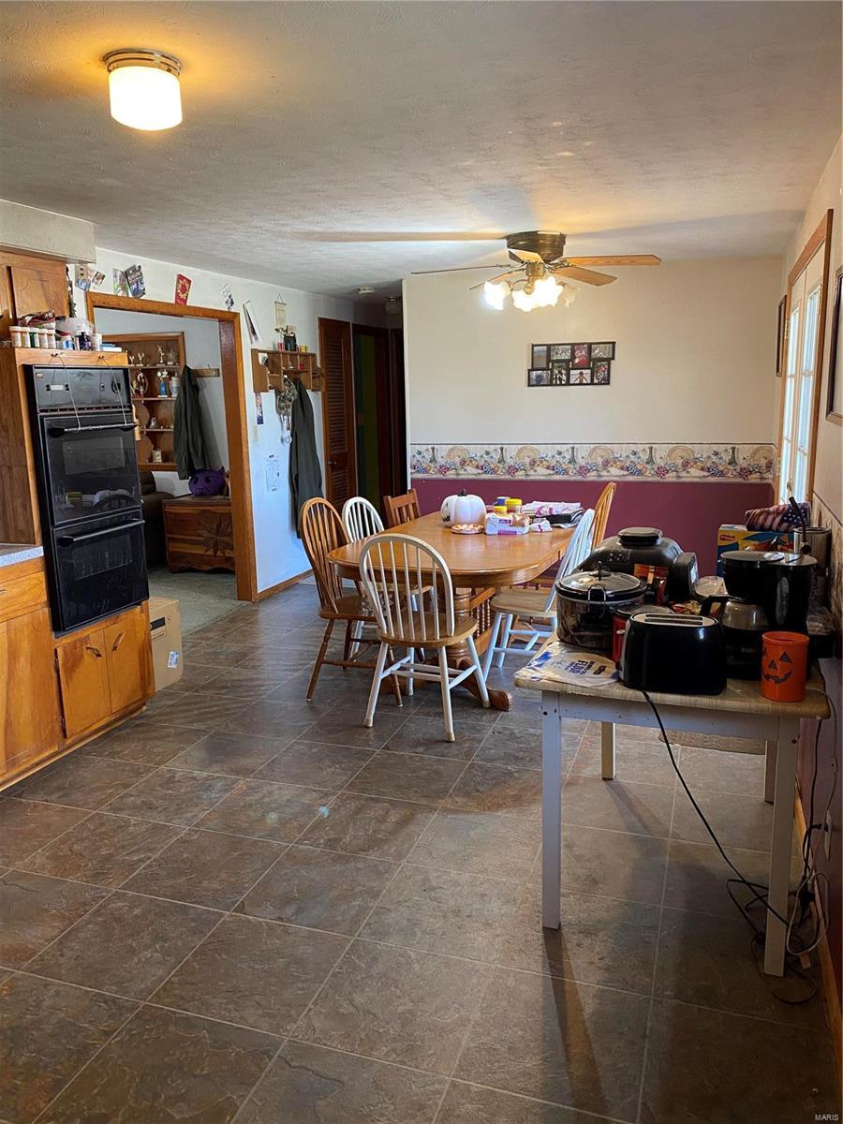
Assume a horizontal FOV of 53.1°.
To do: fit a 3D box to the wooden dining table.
[{"bbox_3d":[0.288,0.224,4.606,1.060,0.760,1.930,3,12,20],"label":"wooden dining table"}]

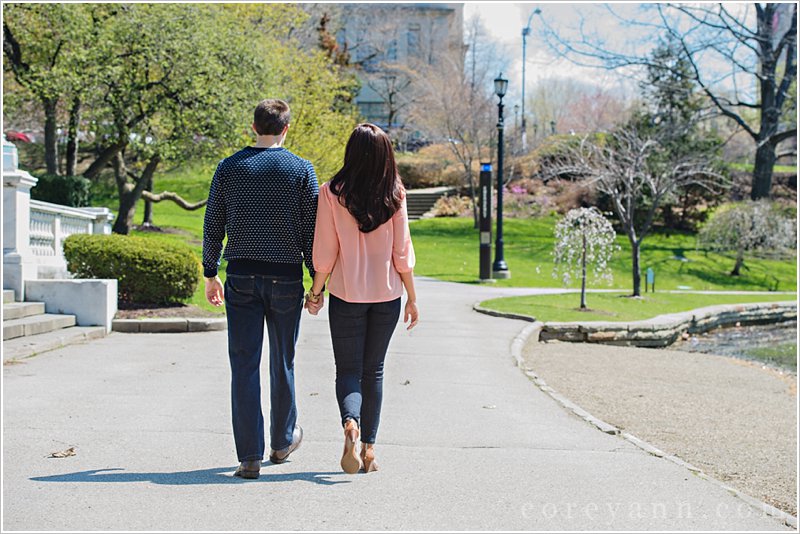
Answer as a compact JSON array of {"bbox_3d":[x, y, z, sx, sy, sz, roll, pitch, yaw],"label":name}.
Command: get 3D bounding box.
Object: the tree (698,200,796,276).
[{"bbox_3d":[8.427,-0.689,43.000,2.400,1.850,2.300,0,1,0],"label":"tree"}]

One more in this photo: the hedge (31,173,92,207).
[{"bbox_3d":[-8.400,-1.868,44.000,1.750,1.000,1.400,0,1,0],"label":"hedge"}]

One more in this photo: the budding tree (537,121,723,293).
[{"bbox_3d":[4.136,-1.001,31.500,3.300,3.060,3.200,0,1,0],"label":"budding tree"}]

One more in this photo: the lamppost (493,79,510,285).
[{"bbox_3d":[2.568,-2.315,45.000,0.450,5.250,0.450,0,1,0],"label":"lamppost"}]

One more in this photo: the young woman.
[{"bbox_3d":[-0.181,0.150,8.600,0.530,1.690,0.480,0,1,3],"label":"young woman"}]

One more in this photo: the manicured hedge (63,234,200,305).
[{"bbox_3d":[-3.768,0.049,25.000,2.000,1.030,1.600,0,1,0],"label":"manicured hedge"}]

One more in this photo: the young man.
[{"bbox_3d":[-0.675,0.104,8.600,0.550,1.810,0.480,0,1,3],"label":"young man"}]

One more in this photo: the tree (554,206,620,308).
[{"bbox_3d":[2.764,-0.142,26.500,1.000,1.530,1.000,0,1,0],"label":"tree"}]

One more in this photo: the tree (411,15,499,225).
[{"bbox_3d":[1.747,-4.696,57.000,3.000,6.900,2.900,0,1,0],"label":"tree"}]

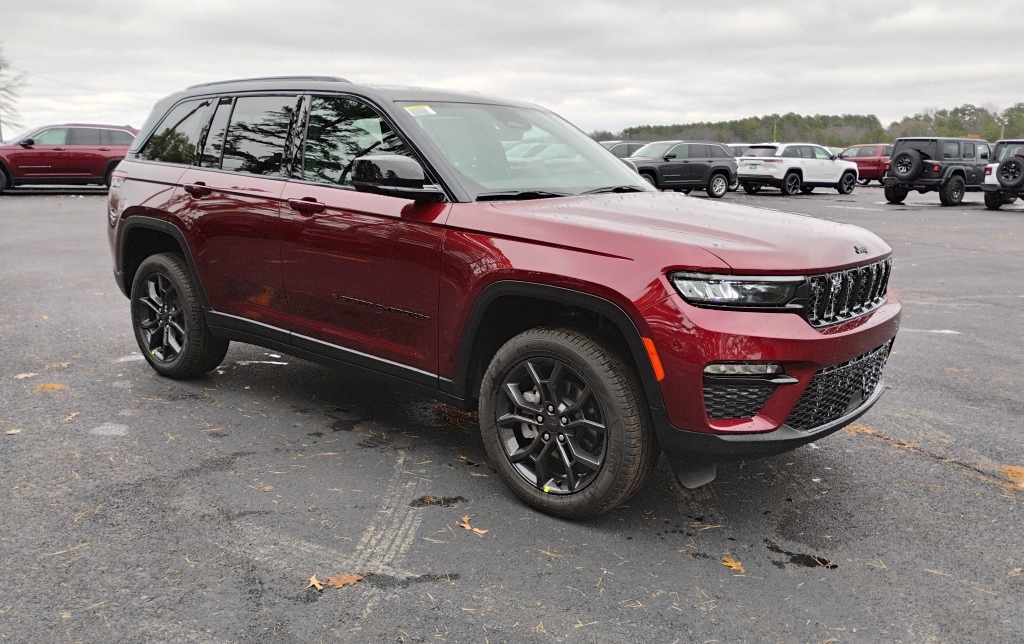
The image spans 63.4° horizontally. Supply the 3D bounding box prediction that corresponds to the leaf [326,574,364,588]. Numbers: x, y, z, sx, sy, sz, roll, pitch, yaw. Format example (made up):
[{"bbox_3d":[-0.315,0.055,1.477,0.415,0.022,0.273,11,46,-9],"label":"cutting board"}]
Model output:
[{"bbox_3d":[-0.554,0.863,2.770,0.122,0.018,0.078,-2,12,-15],"label":"leaf"}]

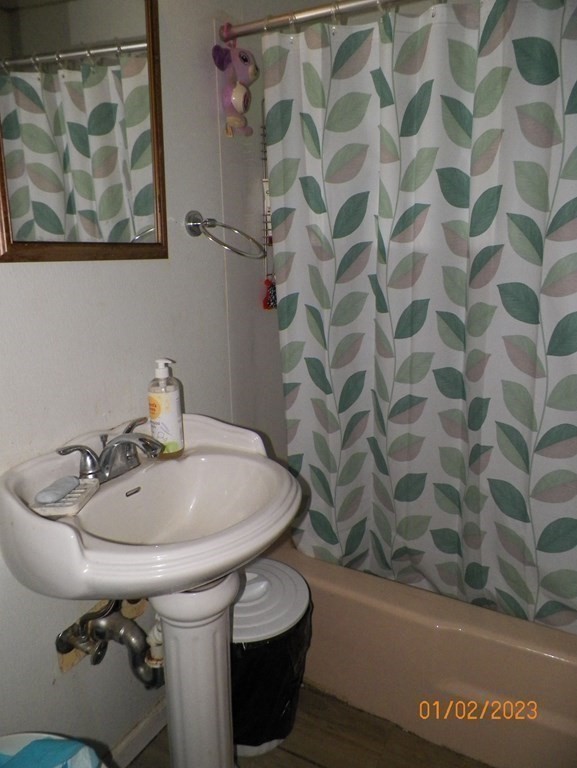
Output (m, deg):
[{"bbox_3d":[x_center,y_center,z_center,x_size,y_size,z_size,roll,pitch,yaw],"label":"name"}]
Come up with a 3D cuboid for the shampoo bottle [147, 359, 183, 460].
[{"bbox_3d":[-0.275,0.054,1.245,0.072,0.222,0.071,-1,14,0],"label":"shampoo bottle"}]

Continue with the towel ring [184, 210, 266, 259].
[{"bbox_3d":[-0.152,-0.370,1.373,0.196,0.122,0.174,7,16,29],"label":"towel ring"}]

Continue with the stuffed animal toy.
[{"bbox_3d":[-0.125,-0.751,1.426,0.098,0.212,0.126,7,16,29],"label":"stuffed animal toy"}]

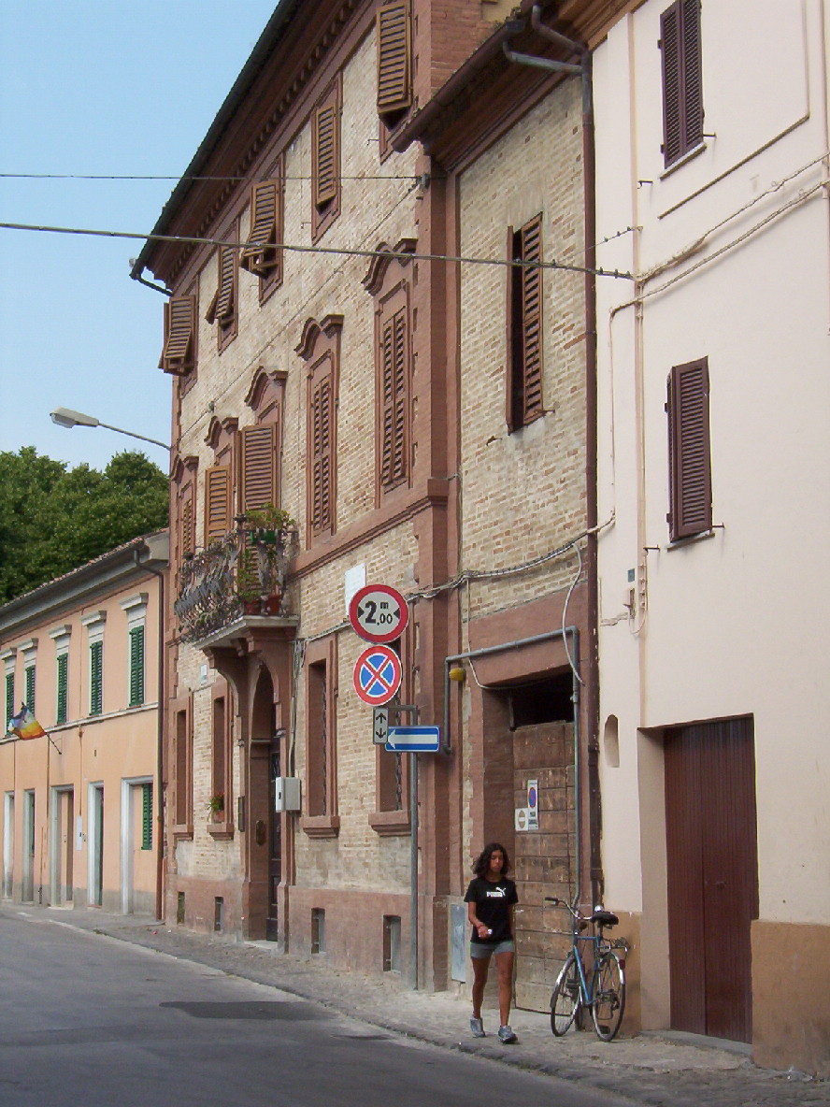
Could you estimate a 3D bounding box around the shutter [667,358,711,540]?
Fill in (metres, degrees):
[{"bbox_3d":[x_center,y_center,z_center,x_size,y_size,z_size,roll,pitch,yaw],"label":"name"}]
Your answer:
[{"bbox_3d":[2.029,-0.792,15.629,0.140,1.340,0.740,4,-9,-28],"label":"shutter"}]

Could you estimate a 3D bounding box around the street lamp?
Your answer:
[{"bbox_3d":[-5.371,-2.210,36.444,2.400,0.750,0.300,3,-9,-16],"label":"street lamp"}]

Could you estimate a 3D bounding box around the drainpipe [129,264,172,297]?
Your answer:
[{"bbox_3d":[-4.697,-4.843,36.606,0.800,0.580,0.140,3,-9,-16],"label":"drainpipe"}]

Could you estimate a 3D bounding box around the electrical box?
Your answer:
[{"bbox_3d":[-1.574,3.022,25.748,0.260,0.410,0.420,3,-9,-16],"label":"electrical box"}]

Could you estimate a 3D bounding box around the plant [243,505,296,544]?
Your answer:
[{"bbox_3d":[-1.905,-0.356,26.569,0.680,0.500,0.400,3,-9,-16],"label":"plant"}]

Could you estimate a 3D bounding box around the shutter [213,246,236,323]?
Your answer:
[{"bbox_3d":[-2.934,-4.144,31.453,0.120,1.240,0.460,6,-10,-33],"label":"shutter"}]

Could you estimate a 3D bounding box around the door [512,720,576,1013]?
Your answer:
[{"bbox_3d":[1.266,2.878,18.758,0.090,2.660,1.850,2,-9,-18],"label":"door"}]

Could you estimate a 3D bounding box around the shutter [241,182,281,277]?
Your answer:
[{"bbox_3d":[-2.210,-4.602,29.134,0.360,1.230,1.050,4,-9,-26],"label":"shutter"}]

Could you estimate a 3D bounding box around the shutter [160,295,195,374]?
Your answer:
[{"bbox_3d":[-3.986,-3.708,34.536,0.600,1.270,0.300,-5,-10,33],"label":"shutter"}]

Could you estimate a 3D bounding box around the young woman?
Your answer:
[{"bbox_3d":[0.597,3.047,16.113,0.440,1.520,0.370,2,-8,-14],"label":"young woman"}]

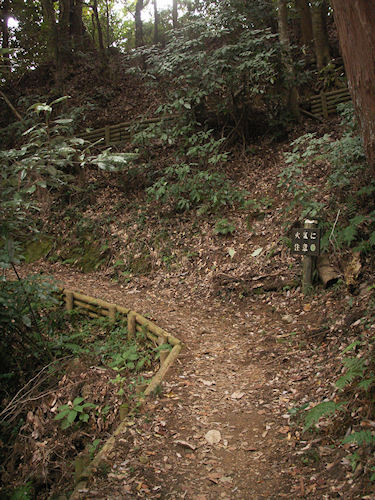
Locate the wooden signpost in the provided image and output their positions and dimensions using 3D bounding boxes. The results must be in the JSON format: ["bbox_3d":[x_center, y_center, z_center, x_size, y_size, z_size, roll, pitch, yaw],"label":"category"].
[{"bbox_3d":[1.256,0.079,5.500,0.155,0.760,0.360,-3,6,-40],"label":"wooden signpost"}]

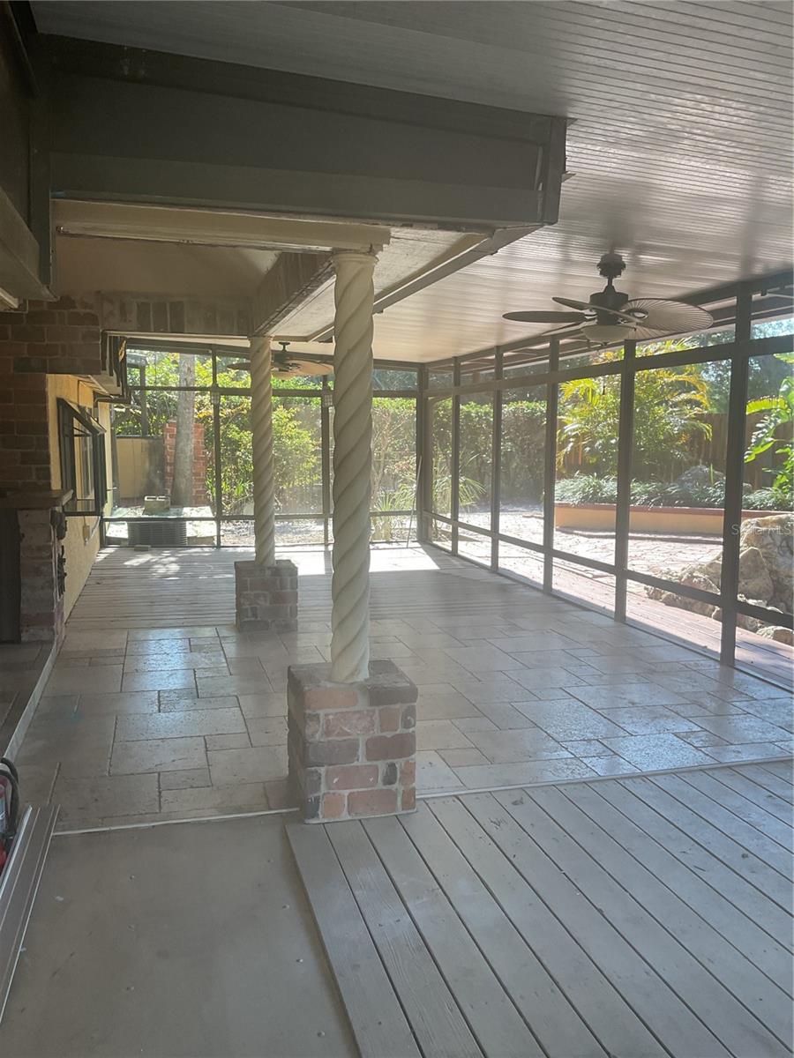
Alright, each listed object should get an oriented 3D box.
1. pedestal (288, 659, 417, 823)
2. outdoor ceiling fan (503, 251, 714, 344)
[{"bbox_3d":[-0.183,0.844,3.603,0.440,0.526,0.396,-1,6,-15],"label":"pedestal"},{"bbox_3d":[1.210,-1.310,5.066,1.190,0.506,1.190,-1,6,-15],"label":"outdoor ceiling fan"}]

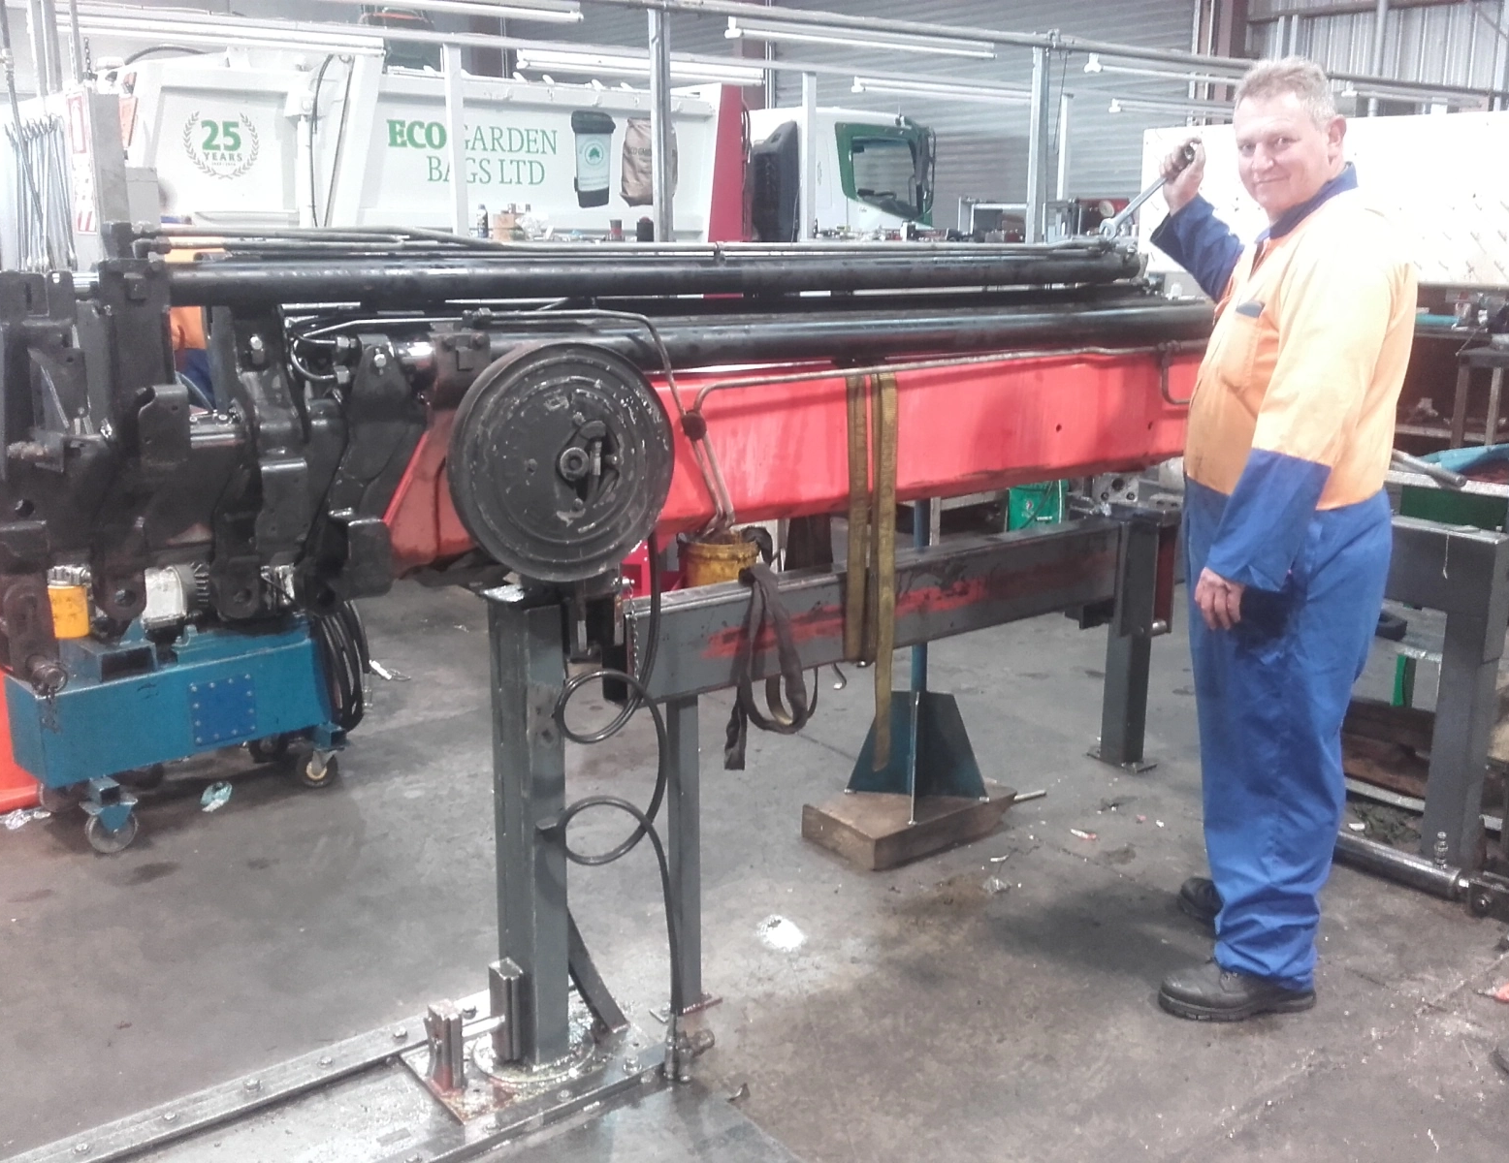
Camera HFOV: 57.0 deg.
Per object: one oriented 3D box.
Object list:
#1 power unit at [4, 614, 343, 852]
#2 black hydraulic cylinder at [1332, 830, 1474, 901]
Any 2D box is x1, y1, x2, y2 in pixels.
[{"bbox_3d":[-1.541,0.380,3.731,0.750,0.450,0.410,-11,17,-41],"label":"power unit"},{"bbox_3d":[1.474,0.660,3.347,0.080,0.090,0.450,-11,17,-40],"label":"black hydraulic cylinder"}]

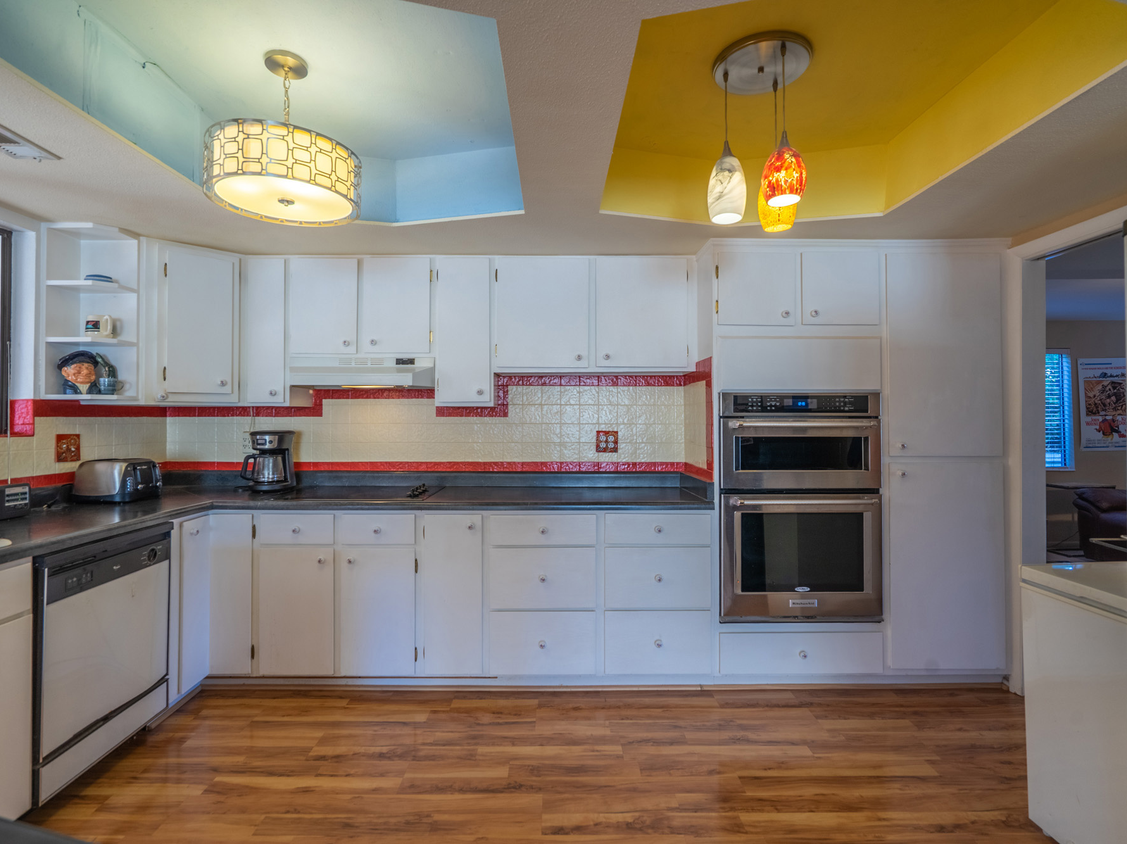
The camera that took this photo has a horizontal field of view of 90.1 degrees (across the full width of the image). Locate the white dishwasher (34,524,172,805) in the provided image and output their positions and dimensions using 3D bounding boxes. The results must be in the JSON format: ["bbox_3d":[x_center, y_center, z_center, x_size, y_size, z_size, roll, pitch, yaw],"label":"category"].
[{"bbox_3d":[-1.915,0.830,2.030,0.600,0.820,0.610,0,0,-2],"label":"white dishwasher"}]

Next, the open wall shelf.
[{"bbox_3d":[-2.128,-0.477,2.535,0.295,0.765,0.205,0,0,-1],"label":"open wall shelf"}]

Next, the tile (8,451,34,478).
[{"bbox_3d":[-2.283,0.181,2.367,0.012,0.110,0.110,0,0,0],"label":"tile"}]

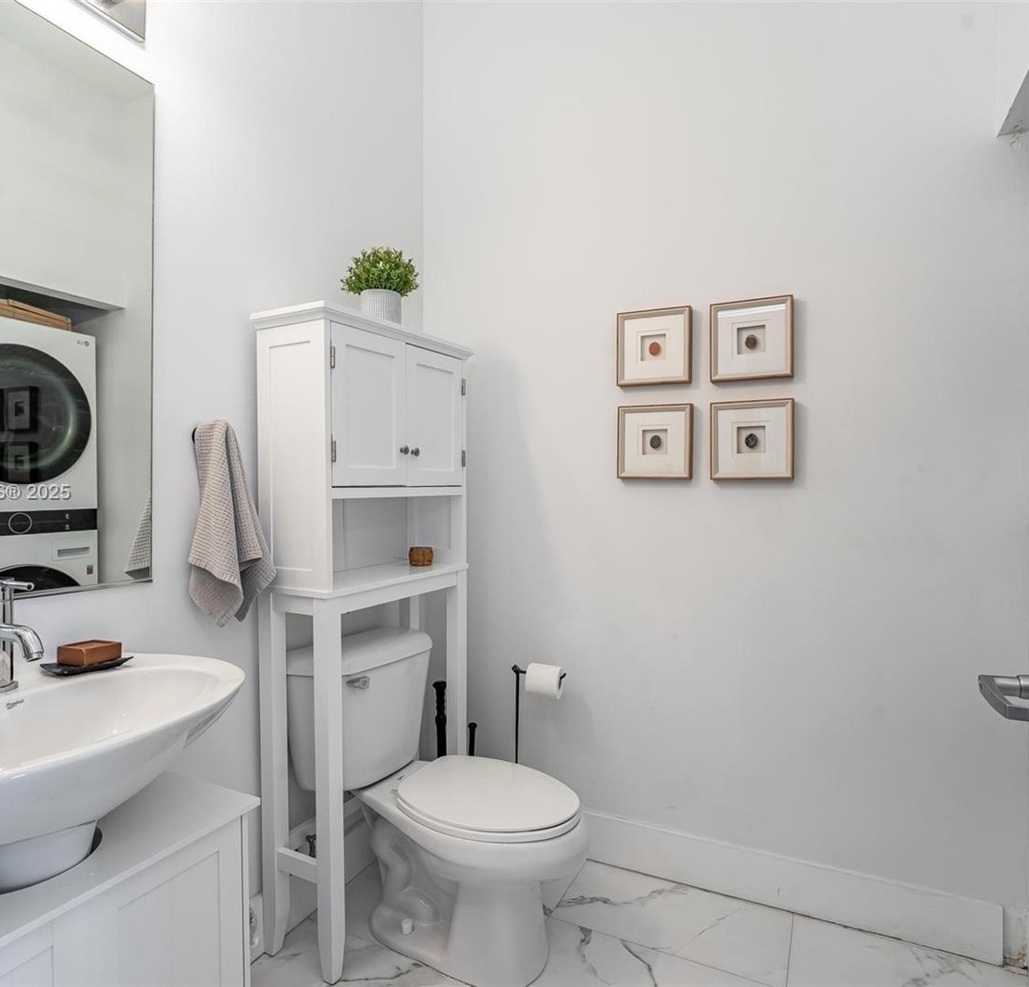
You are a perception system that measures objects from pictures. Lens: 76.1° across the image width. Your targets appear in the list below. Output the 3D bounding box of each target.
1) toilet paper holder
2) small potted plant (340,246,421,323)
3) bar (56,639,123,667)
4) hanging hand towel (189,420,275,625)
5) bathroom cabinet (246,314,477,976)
[{"bbox_3d":[0.059,0.827,1.969,0.200,0.622,0.145,0,0,26],"label":"toilet paper holder"},{"bbox_3d":[-0.369,-0.561,1.826,0.210,0.240,0.210,0,0,0],"label":"small potted plant"},{"bbox_3d":[-0.764,0.286,1.185,0.073,0.028,0.069,0,1,23],"label":"bar"},{"bbox_3d":[-0.640,0.067,1.451,0.180,0.430,0.140,0,0,26],"label":"hanging hand towel"},{"bbox_3d":[-0.385,0.351,1.848,0.248,1.580,0.655,0,0,26],"label":"bathroom cabinet"}]

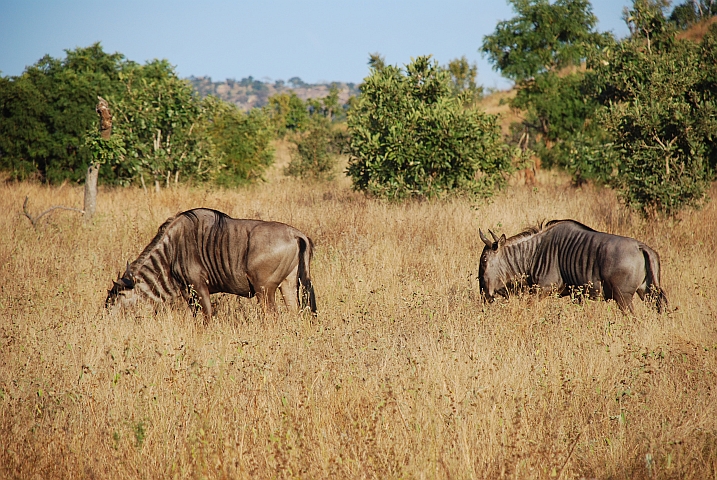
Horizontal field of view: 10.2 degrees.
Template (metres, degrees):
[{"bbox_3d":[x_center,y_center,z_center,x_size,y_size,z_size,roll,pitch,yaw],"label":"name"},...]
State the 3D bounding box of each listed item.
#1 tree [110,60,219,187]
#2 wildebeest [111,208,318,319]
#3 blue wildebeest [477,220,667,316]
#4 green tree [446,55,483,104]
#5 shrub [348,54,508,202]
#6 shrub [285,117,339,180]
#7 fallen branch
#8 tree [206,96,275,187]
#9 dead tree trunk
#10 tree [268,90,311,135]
[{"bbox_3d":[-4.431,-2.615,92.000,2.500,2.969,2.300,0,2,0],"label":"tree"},{"bbox_3d":[-1.423,0.358,39.000,2.000,1.326,0.530,0,2,14],"label":"wildebeest"},{"bbox_3d":[2.178,0.443,41.000,2.000,1.323,0.530,1,2,26],"label":"blue wildebeest"},{"bbox_3d":[4.171,-5.621,160.000,1.550,3.337,1.500,0,2,0],"label":"green tree"},{"bbox_3d":[1.498,-2.321,85.000,3.500,3.102,3.200,0,2,0],"label":"shrub"},{"bbox_3d":[-1.260,-2.427,108.000,1.450,1.770,1.400,0,2,0],"label":"shrub"},{"bbox_3d":[-5.111,-0.452,67.500,1.050,0.553,0.400,0,2,0],"label":"fallen branch"},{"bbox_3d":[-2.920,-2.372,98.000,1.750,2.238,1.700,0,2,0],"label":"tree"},{"bbox_3d":[-4.389,-1.342,68.000,0.470,2.161,0.380,0,2,0],"label":"dead tree trunk"},{"bbox_3d":[-3.128,-5.519,180.000,2.000,2.324,1.900,0,2,0],"label":"tree"}]

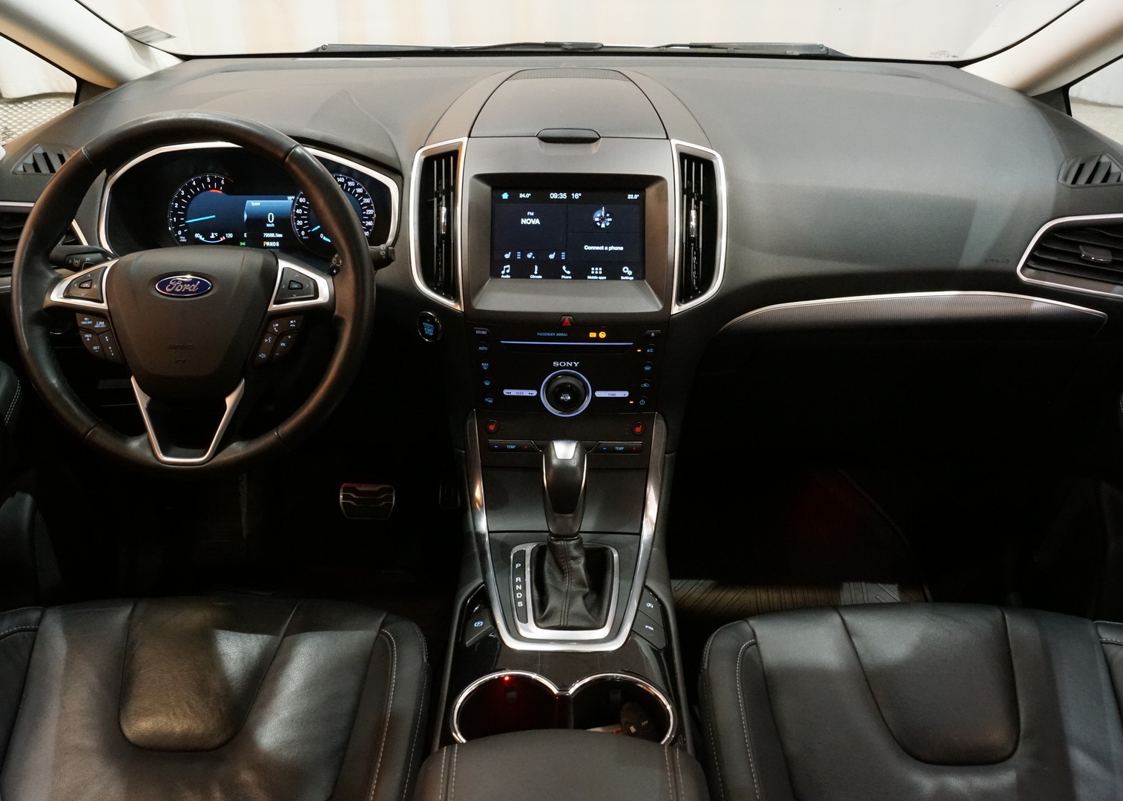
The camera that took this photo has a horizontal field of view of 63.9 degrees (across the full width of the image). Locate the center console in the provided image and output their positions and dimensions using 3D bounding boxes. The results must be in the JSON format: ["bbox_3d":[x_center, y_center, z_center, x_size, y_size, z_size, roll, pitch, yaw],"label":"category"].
[{"bbox_3d":[0.005,-0.029,0.932,0.355,0.490,0.920,0,27,0],"label":"center console"}]

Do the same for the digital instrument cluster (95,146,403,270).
[{"bbox_3d":[-0.371,-0.235,1.085,0.345,0.145,0.060,1,7,0],"label":"digital instrument cluster"}]

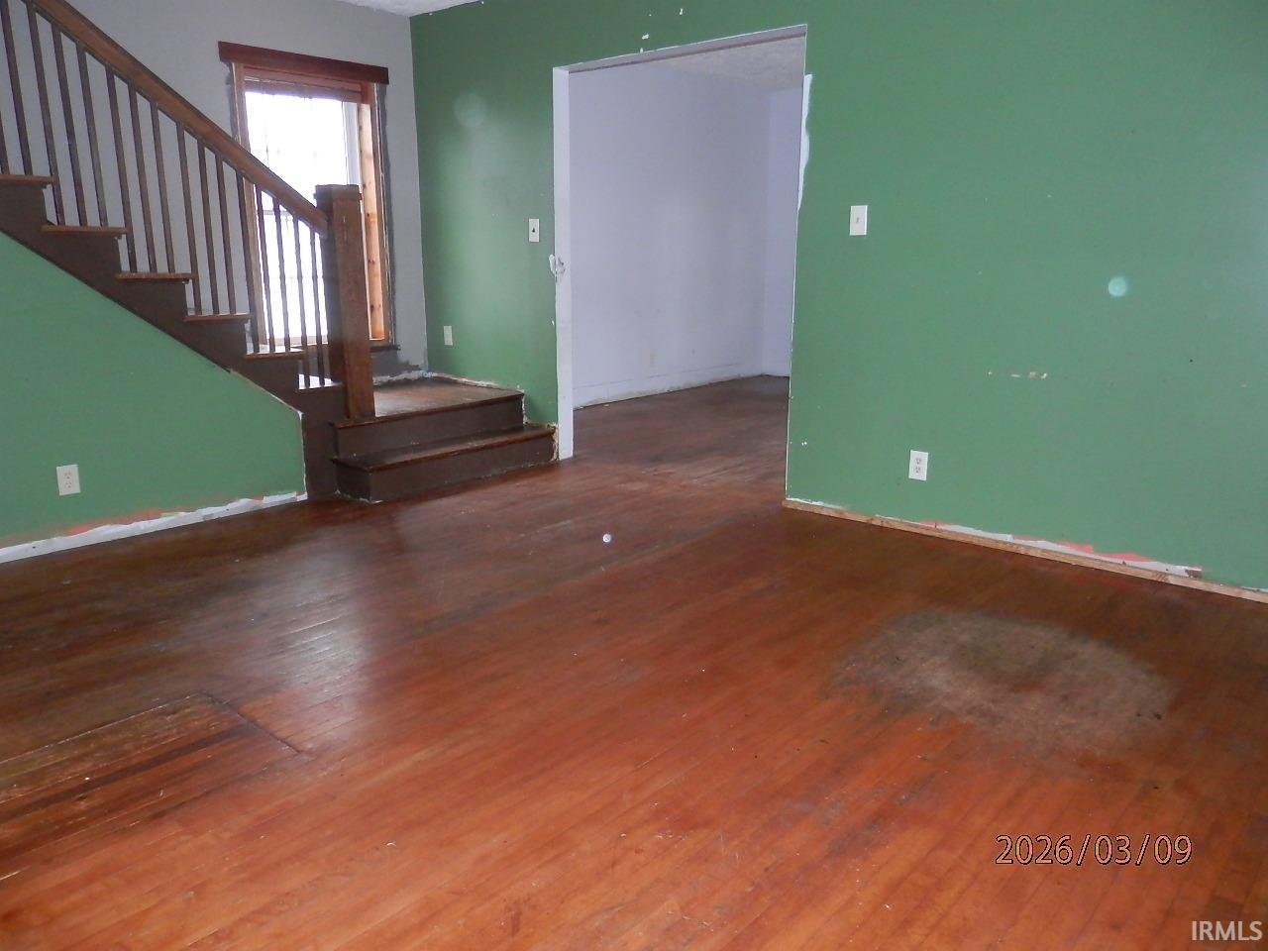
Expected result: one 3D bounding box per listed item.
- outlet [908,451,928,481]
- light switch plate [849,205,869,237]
[{"bbox_3d":[1.144,-0.041,3.683,0.070,0.114,0.009,11,17,38],"label":"outlet"},{"bbox_3d":[0.898,-1.020,3.661,0.070,0.114,0.014,11,17,38],"label":"light switch plate"}]

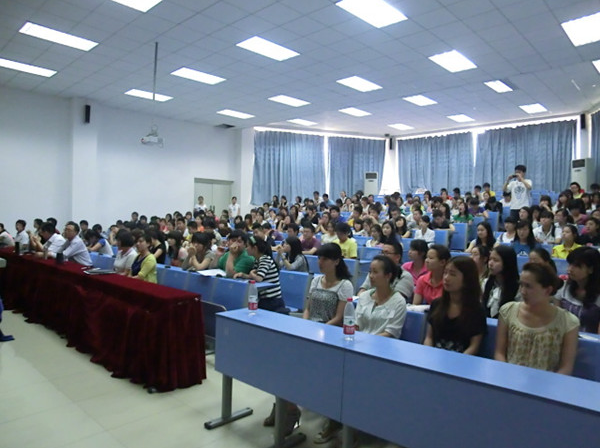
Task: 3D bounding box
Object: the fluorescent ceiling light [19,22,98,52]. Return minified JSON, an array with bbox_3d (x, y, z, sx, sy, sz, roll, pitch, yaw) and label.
[{"bbox_3d":[-4.417,-3.454,7.622,0.600,0.080,1.200,2,3,43],"label":"fluorescent ceiling light"}]

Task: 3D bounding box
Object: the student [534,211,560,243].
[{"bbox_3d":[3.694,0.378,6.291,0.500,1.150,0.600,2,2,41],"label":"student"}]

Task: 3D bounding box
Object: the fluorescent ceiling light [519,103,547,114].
[{"bbox_3d":[7.612,-3.755,13.561,0.570,0.080,1.180,2,2,43],"label":"fluorescent ceiling light"}]

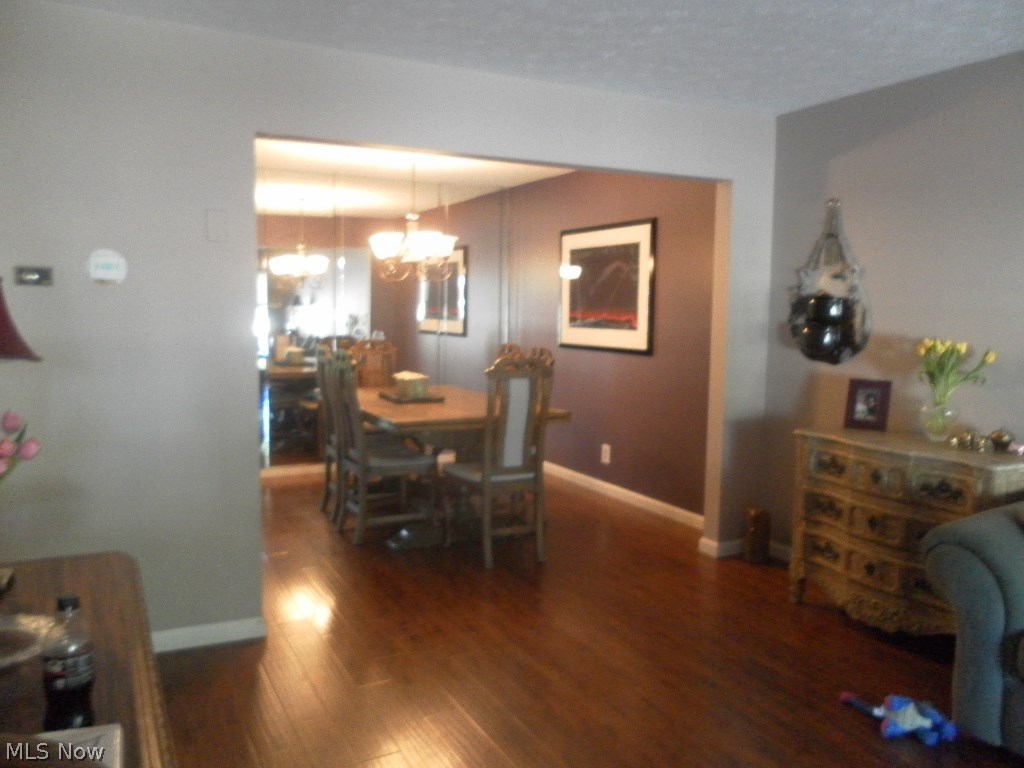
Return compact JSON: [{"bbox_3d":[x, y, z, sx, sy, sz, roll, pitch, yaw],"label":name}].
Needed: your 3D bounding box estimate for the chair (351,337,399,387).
[{"bbox_3d":[-0.976,0.222,6.369,0.420,1.130,0.570,-2,6,-27],"label":"chair"}]

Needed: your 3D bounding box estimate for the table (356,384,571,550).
[{"bbox_3d":[-0.545,0.487,5.521,1.125,0.765,1.790,-2,6,-27],"label":"table"}]

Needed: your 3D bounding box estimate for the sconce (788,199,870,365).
[{"bbox_3d":[1.573,-0.508,4.125,0.195,0.820,0.430,-2,6,-27],"label":"sconce"}]

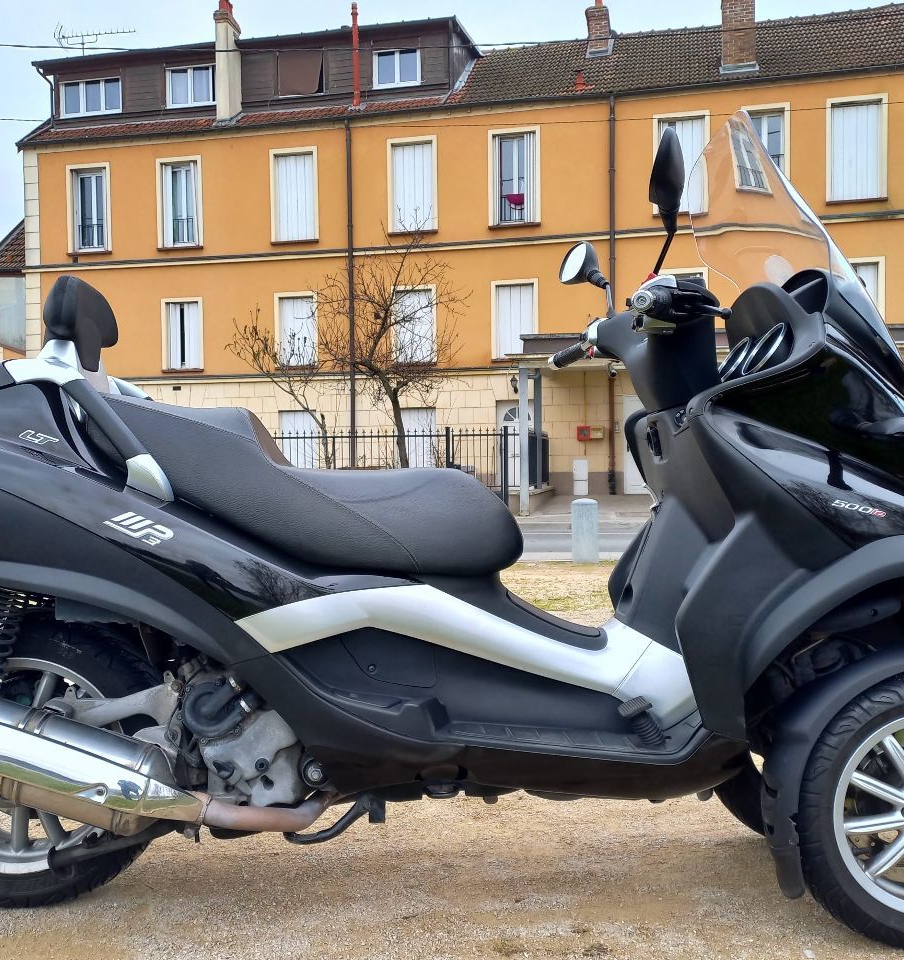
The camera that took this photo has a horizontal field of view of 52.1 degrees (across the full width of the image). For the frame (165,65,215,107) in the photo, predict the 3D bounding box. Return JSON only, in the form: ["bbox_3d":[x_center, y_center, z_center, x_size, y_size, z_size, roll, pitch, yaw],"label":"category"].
[{"bbox_3d":[-6.227,-9.371,22.105,1.220,0.925,0.150,0,2,12],"label":"frame"}]

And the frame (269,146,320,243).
[{"bbox_3d":[-3.587,-6.509,21.120,1.182,2.160,0.180,0,2,12],"label":"frame"}]

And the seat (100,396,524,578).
[{"bbox_3d":[-0.253,0.008,1.700,0.765,0.310,0.360,-1,2,-2],"label":"seat"}]

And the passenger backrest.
[{"bbox_3d":[-0.672,-0.278,1.675,0.095,0.170,0.250,-1,2,-2],"label":"passenger backrest"}]

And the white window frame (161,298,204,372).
[{"bbox_3d":[-6.307,-3.414,21.780,1.037,1.701,0.200,0,2,12],"label":"white window frame"}]

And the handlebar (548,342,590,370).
[{"bbox_3d":[0.258,-0.277,2.055,0.036,0.036,0.138,-2,-6,-26],"label":"handlebar"}]

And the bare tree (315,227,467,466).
[{"bbox_3d":[-1.113,-2.198,17.000,2.800,5.100,2.700,-1,2,0],"label":"bare tree"}]

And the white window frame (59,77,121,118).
[{"bbox_3d":[-8.820,-9.347,22.660,1.651,0.883,0.150,0,2,12],"label":"white window frame"}]

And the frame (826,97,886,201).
[{"bbox_3d":[8.795,-7.181,20.113,1.240,2.300,0.200,0,2,12],"label":"frame"}]

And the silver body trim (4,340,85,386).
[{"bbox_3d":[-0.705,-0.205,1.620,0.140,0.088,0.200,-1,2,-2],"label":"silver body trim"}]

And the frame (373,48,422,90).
[{"bbox_3d":[-1.254,-9.398,21.156,1.086,0.881,0.150,0,2,12],"label":"frame"}]

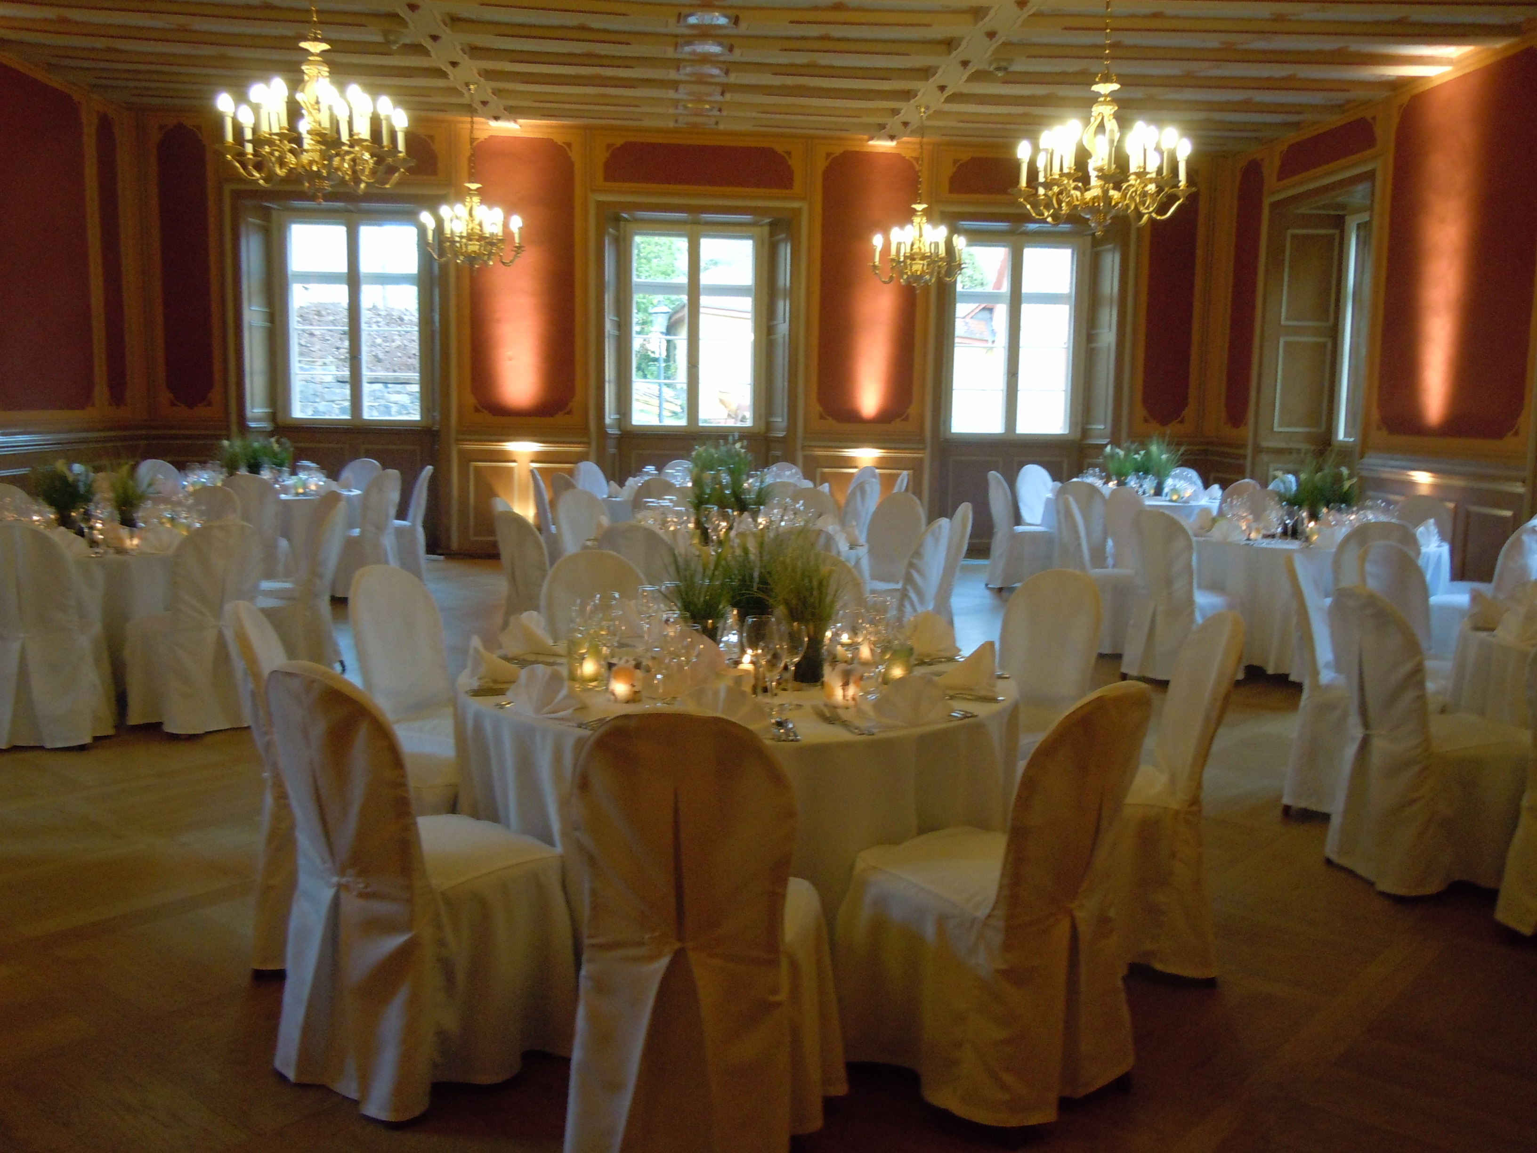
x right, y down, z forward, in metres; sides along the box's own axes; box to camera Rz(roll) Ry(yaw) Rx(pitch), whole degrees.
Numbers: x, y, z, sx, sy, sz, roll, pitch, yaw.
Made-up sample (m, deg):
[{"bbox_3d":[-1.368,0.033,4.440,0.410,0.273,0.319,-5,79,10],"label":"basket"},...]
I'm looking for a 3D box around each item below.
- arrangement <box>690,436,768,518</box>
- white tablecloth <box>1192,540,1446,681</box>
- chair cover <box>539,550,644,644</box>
[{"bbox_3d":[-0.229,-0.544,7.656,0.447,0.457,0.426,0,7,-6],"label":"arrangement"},{"bbox_3d":[3.343,0.133,8.306,1.630,0.750,1.630,1,7,0],"label":"white tablecloth"},{"bbox_3d":[-0.559,0.417,4.722,0.420,0.970,0.540,-2,8,-22],"label":"chair cover"}]

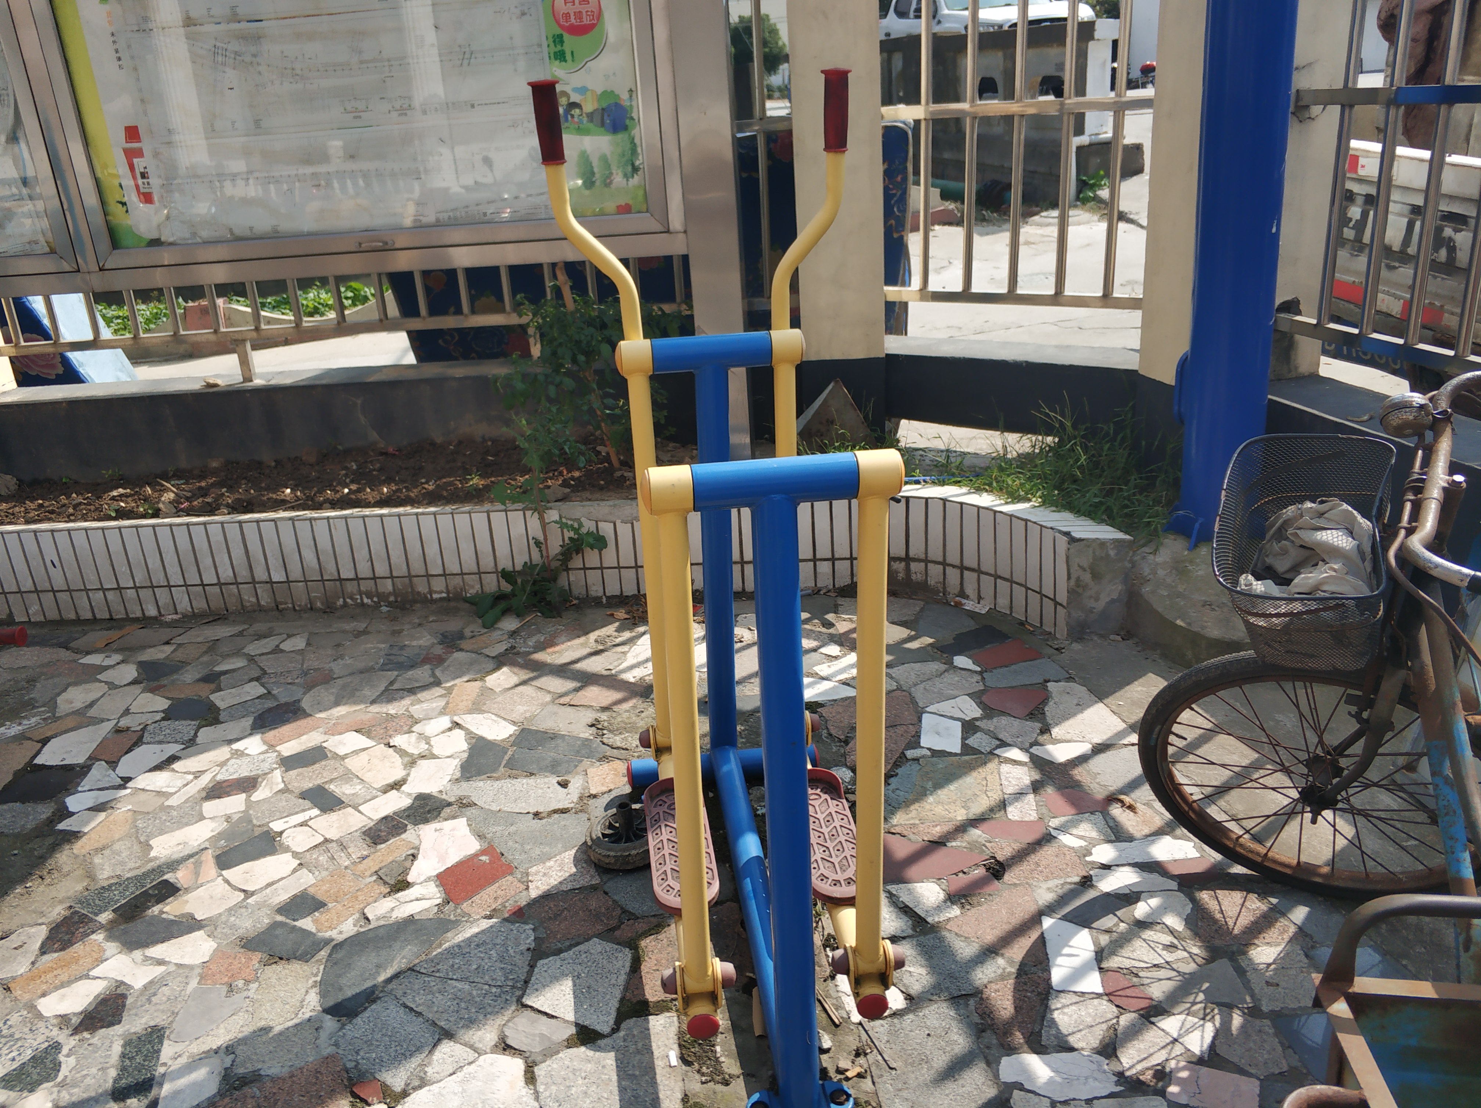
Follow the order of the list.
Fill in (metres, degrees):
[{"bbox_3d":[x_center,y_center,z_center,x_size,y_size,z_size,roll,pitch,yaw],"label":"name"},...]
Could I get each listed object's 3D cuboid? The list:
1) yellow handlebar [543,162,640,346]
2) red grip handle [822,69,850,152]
[{"bbox_3d":[-0.260,-0.534,2.069,0.144,0.318,0.055,-4,21,-1],"label":"yellow handlebar"},{"bbox_3d":[0.166,-0.769,2.007,0.050,0.135,0.050,-2,21,-2],"label":"red grip handle"}]

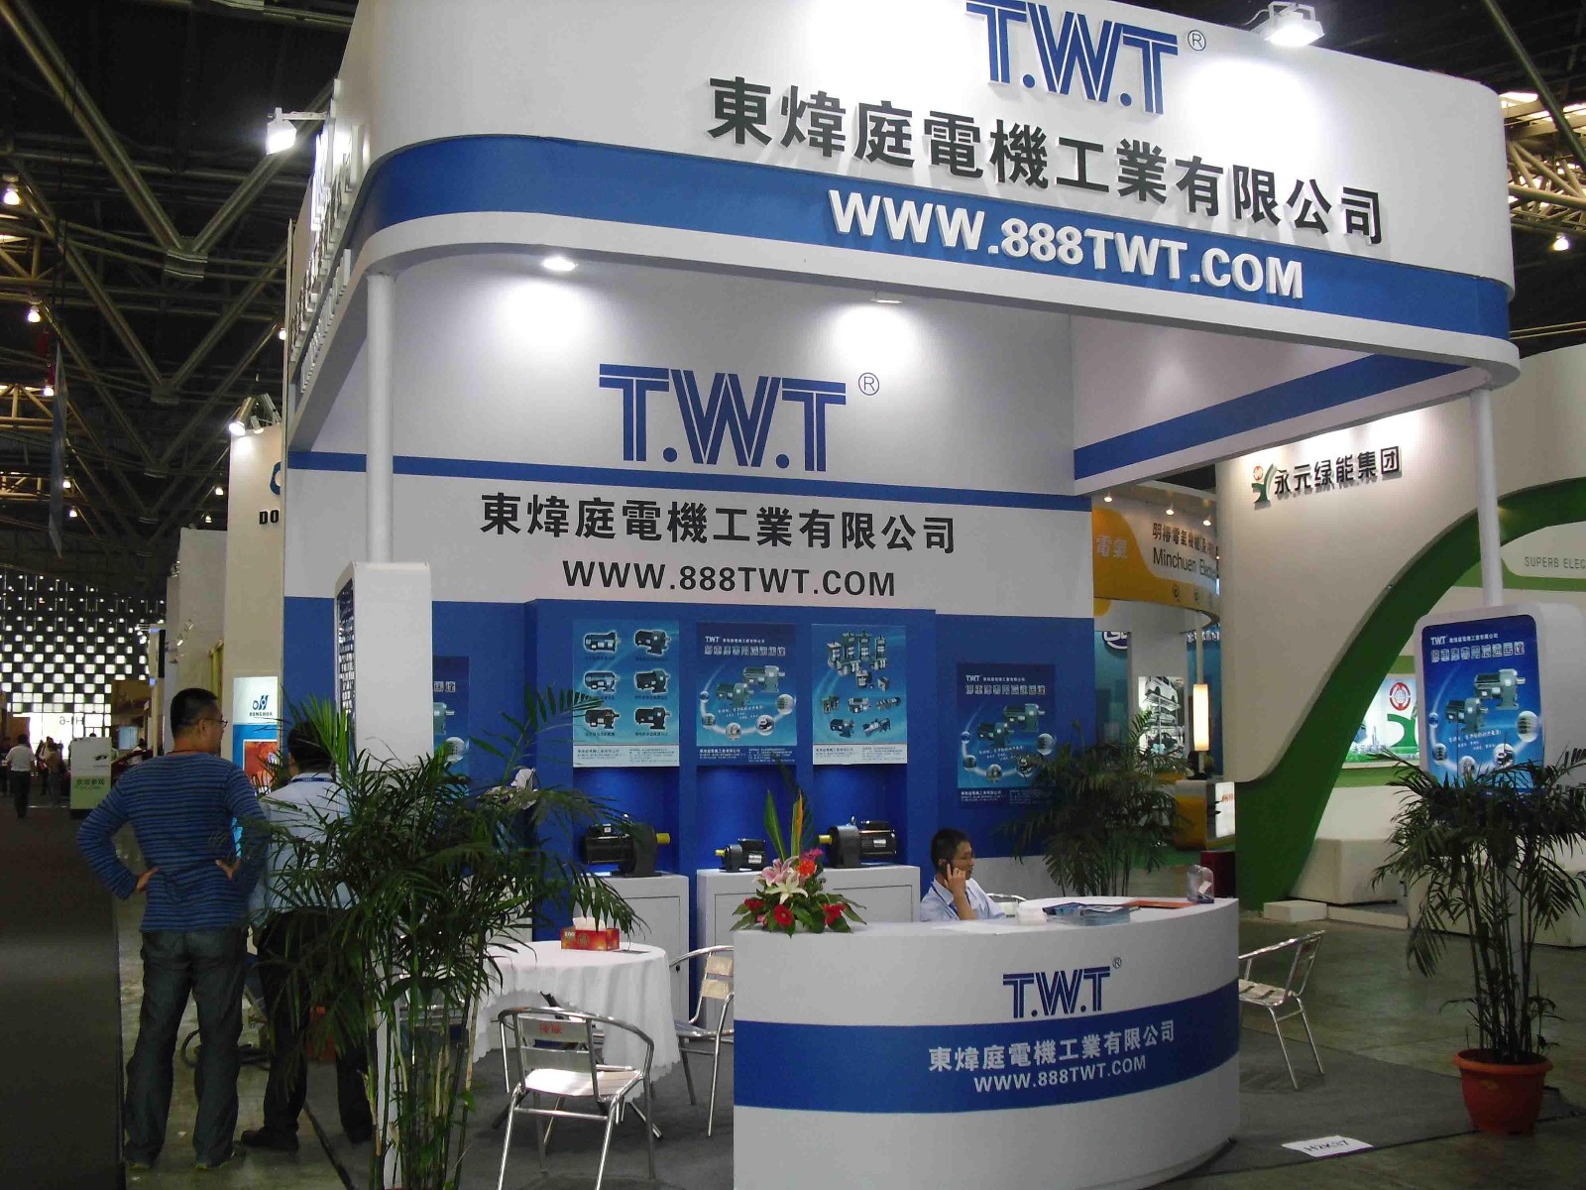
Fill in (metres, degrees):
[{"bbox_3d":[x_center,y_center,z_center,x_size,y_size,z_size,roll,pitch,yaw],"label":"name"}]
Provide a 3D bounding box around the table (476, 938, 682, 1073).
[{"bbox_3d":[-0.914,1.865,6.877,0.860,0.735,0.860,2,-5,-22],"label":"table"}]

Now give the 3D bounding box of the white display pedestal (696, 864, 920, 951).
[{"bbox_3d":[0.073,1.989,9.264,1.287,0.882,0.280,2,-5,-22],"label":"white display pedestal"}]

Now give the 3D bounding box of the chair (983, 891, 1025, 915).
[{"bbox_3d":[1.228,2.066,9.283,0.540,0.720,0.560,2,-5,-22],"label":"chair"}]

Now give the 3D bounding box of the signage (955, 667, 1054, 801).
[{"bbox_3d":[1.351,0.885,10.429,0.690,0.900,0.020,2,-6,-22],"label":"signage"}]

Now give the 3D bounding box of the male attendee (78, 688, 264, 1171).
[{"bbox_3d":[-2.435,1.294,6.463,0.640,1.800,0.370,0,-5,-5],"label":"male attendee"}]

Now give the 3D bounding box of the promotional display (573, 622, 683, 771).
[{"bbox_3d":[-0.903,0.539,8.993,0.611,0.792,0.020,2,-5,-22],"label":"promotional display"}]

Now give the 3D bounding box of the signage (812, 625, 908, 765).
[{"bbox_3d":[0.392,0.569,9.518,0.596,0.806,0.020,2,-5,-22],"label":"signage"}]

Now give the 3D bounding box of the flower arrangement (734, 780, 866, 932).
[{"bbox_3d":[0.006,0.922,5.750,0.430,0.490,0.380,1,-5,-12],"label":"flower arrangement"}]

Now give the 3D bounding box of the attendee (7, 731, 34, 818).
[{"bbox_3d":[-16.627,3.907,35.500,0.550,1.760,0.400,2,-6,-23],"label":"attendee"}]

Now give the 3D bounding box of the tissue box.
[{"bbox_3d":[-0.862,1.468,7.036,0.221,0.083,0.106,-3,-5,25],"label":"tissue box"}]

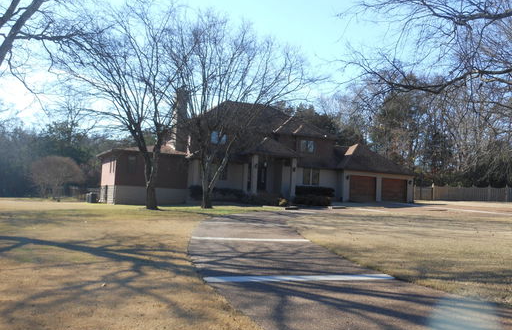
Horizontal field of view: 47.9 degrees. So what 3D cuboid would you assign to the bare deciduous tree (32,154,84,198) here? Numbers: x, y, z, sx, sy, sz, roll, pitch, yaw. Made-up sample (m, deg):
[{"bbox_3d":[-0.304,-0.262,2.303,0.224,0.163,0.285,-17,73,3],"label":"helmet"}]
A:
[{"bbox_3d":[-19.960,1.257,58.000,5.200,4.300,5.100,2,-3,0],"label":"bare deciduous tree"}]

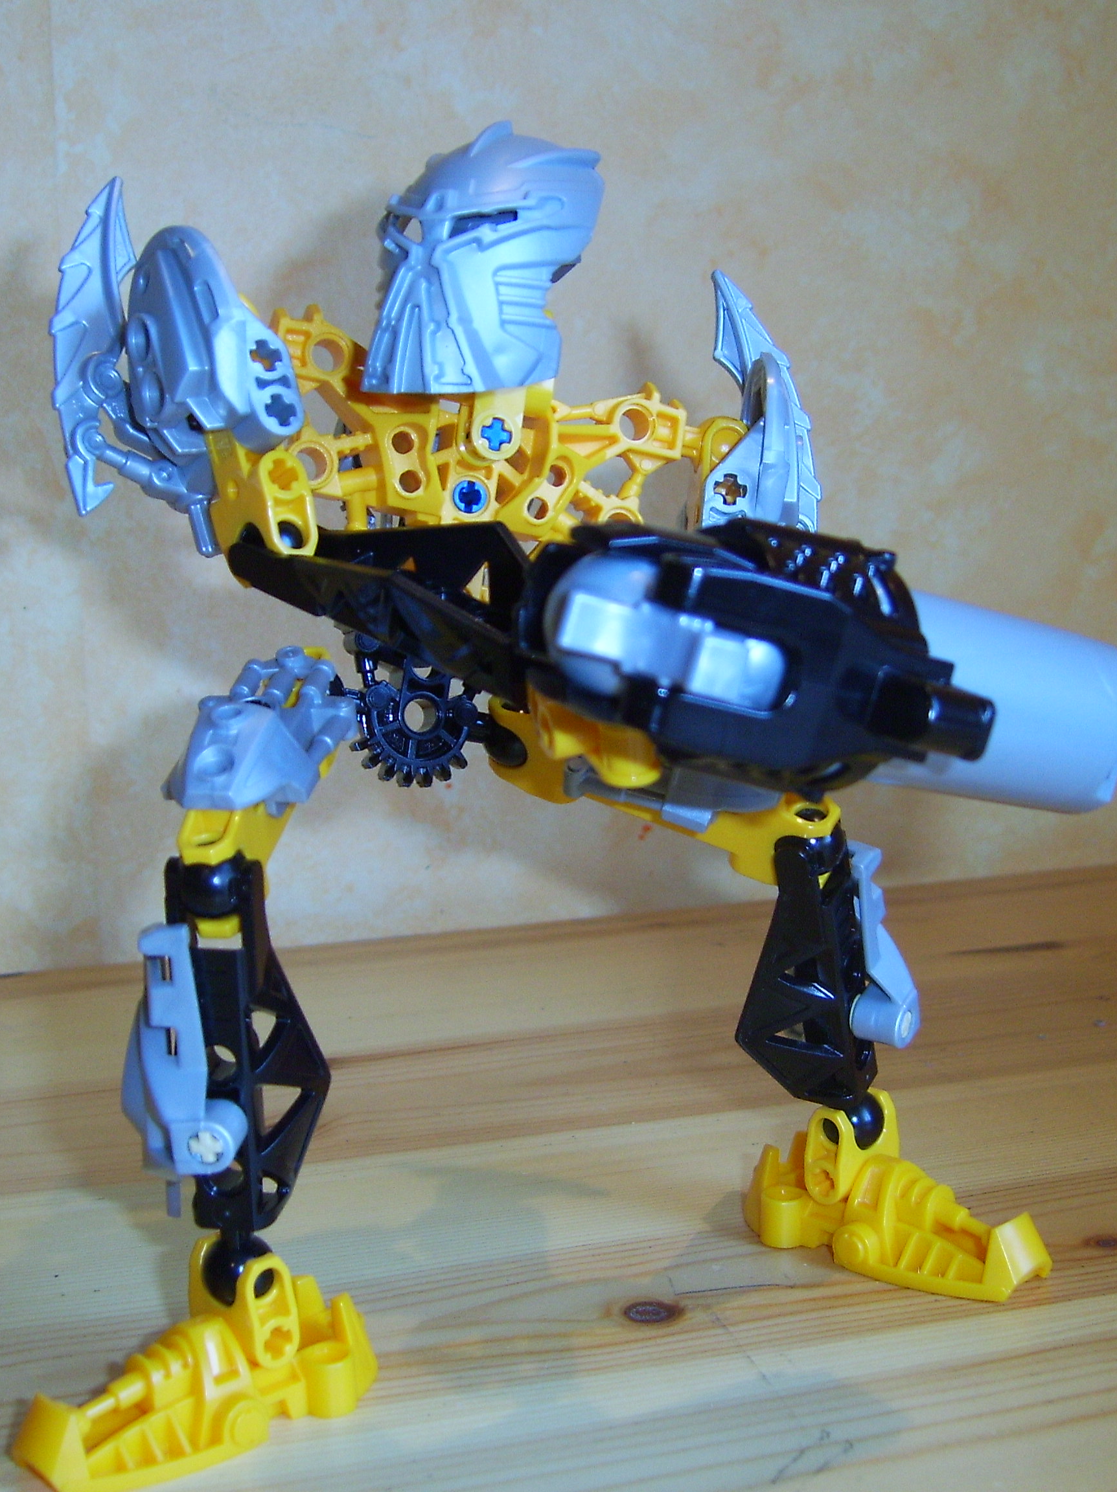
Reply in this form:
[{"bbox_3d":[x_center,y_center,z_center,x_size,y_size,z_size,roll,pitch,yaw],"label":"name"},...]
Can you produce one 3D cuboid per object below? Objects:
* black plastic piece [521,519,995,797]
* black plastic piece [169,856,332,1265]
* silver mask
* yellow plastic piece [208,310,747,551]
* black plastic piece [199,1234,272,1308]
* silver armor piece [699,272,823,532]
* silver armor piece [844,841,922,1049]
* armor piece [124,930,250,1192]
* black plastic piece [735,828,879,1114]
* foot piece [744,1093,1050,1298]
[{"bbox_3d":[0.024,-0.010,0.262,0.049,0.027,0.028,6,14,-21],"label":"black plastic piece"},{"bbox_3d":[-0.043,0.043,0.302,0.015,0.058,0.018,8,15,42],"label":"black plastic piece"},{"bbox_3d":[-0.010,-0.069,0.308,0.030,0.037,0.027,9,19,34],"label":"silver mask"},{"bbox_3d":[-0.011,-0.045,0.315,0.072,0.036,0.034,3,19,-8],"label":"yellow plastic piece"},{"bbox_3d":[-0.045,0.073,0.305,0.010,0.011,0.010,0,14,0],"label":"black plastic piece"},{"bbox_3d":[0.030,-0.047,0.316,0.016,0.044,0.029,-1,15,24],"label":"silver armor piece"},{"bbox_3d":[0.049,0.032,0.334,0.012,0.034,0.013,8,36,28],"label":"silver armor piece"},{"bbox_3d":[-0.052,0.043,0.293,0.014,0.035,0.012,8,15,42],"label":"armor piece"},{"bbox_3d":[0.040,0.036,0.342,0.018,0.056,0.015,8,36,28],"label":"black plastic piece"},{"bbox_3d":[0.056,0.069,0.357,0.048,0.028,0.023,10,17,36],"label":"foot piece"}]

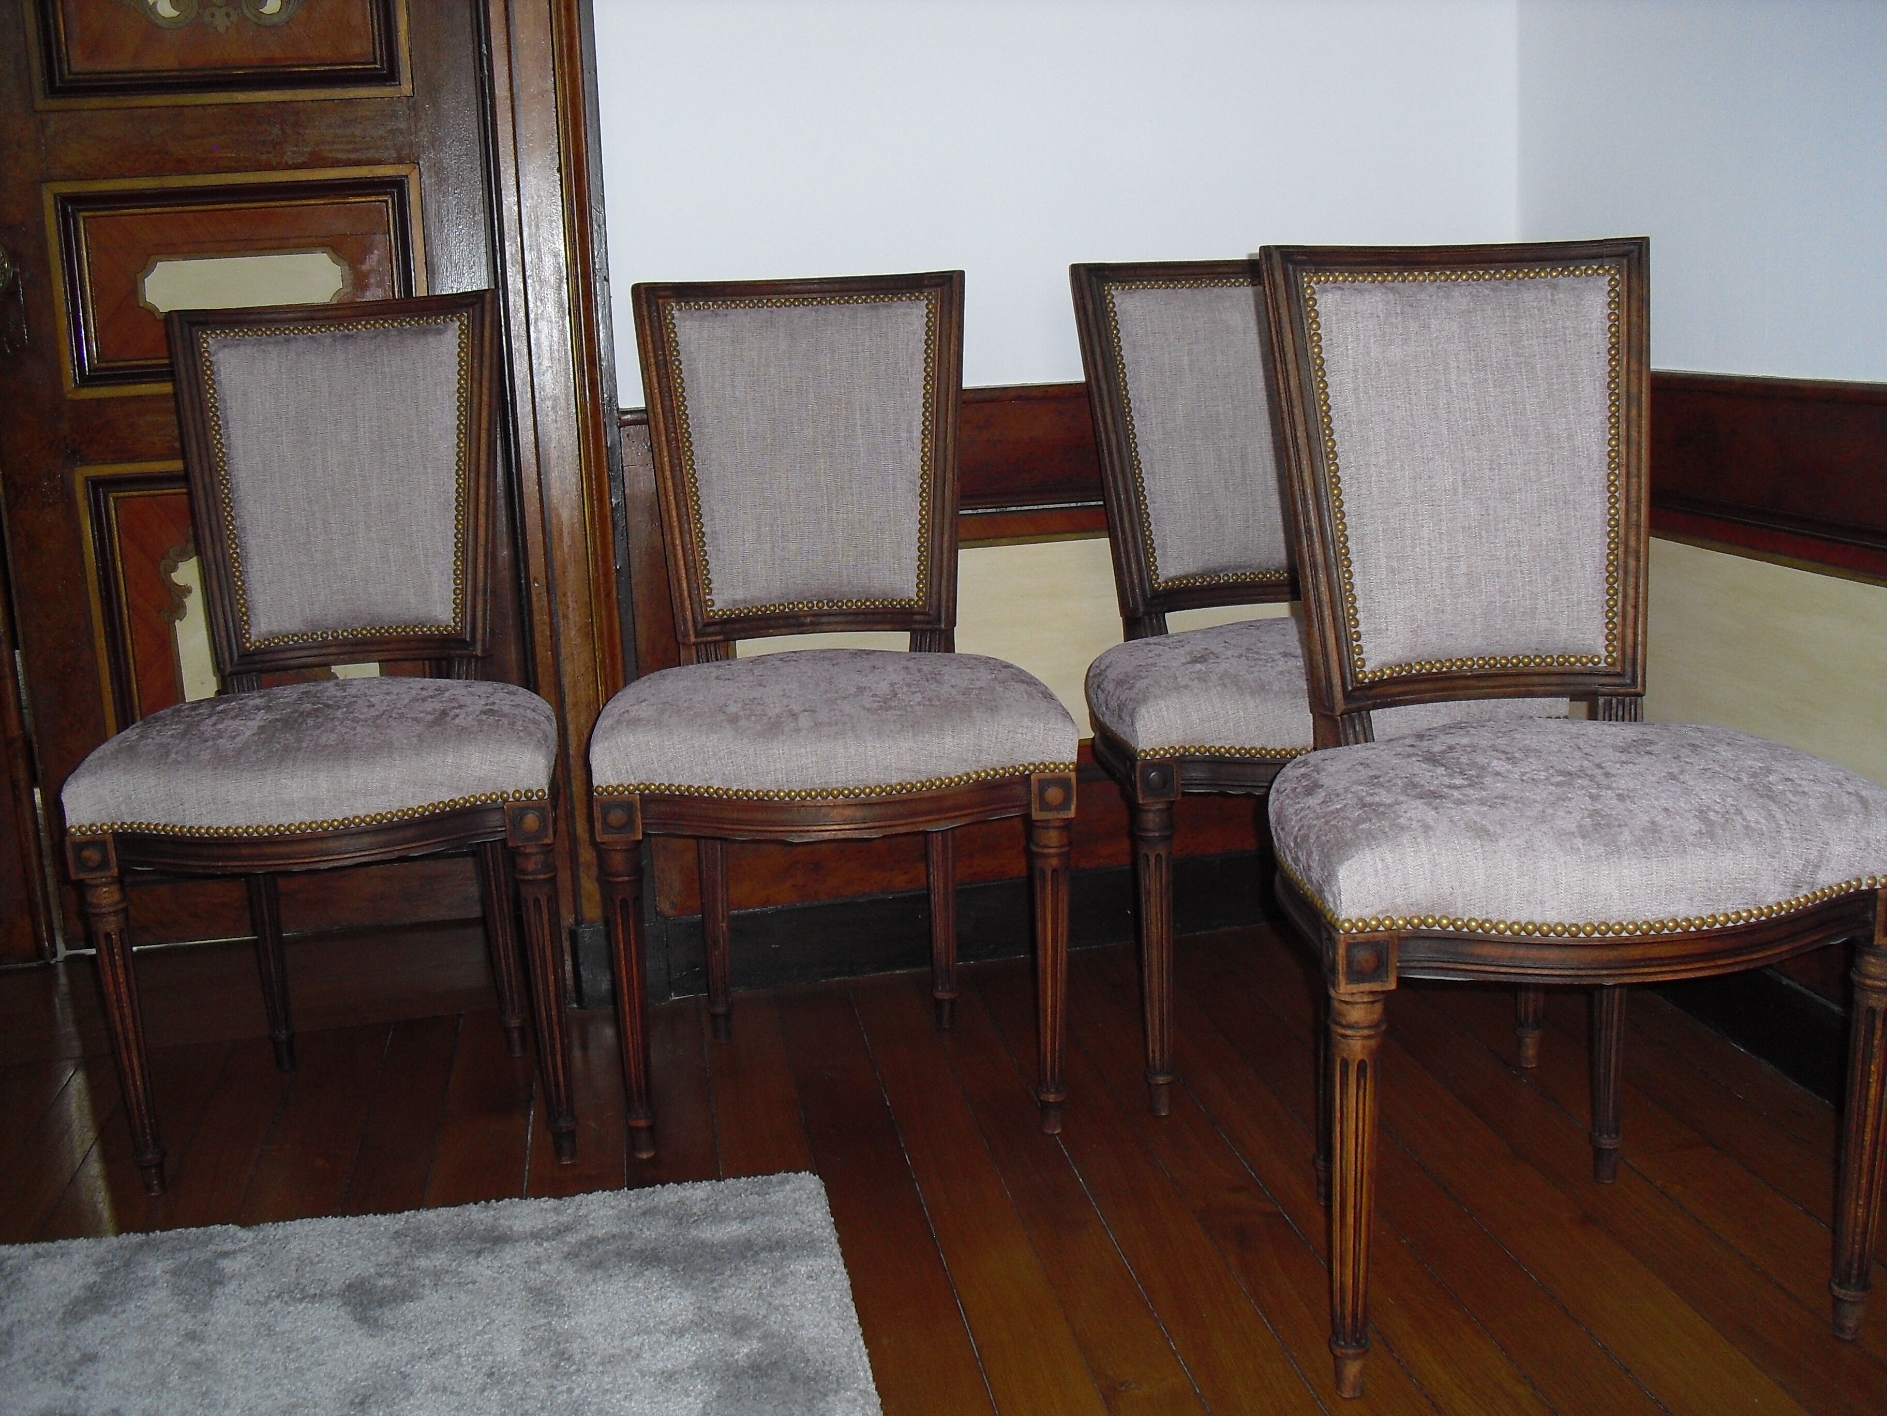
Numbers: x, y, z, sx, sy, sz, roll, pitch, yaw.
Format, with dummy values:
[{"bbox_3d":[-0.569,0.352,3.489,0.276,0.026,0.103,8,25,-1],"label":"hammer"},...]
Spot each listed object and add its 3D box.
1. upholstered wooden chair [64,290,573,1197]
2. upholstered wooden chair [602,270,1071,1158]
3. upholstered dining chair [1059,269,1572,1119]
[{"bbox_3d":[-0.679,0.017,2.200,0.510,0.954,0.536,-4,12,-7],"label":"upholstered wooden chair"},{"bbox_3d":[-0.135,-0.016,2.239,0.505,0.954,0.536,-3,12,-5],"label":"upholstered wooden chair"},{"bbox_3d":[0.418,-0.059,2.327,0.510,0.954,0.536,-4,12,-9],"label":"upholstered dining chair"}]

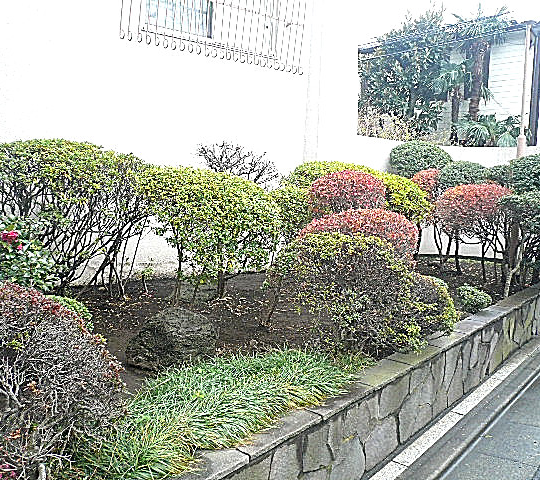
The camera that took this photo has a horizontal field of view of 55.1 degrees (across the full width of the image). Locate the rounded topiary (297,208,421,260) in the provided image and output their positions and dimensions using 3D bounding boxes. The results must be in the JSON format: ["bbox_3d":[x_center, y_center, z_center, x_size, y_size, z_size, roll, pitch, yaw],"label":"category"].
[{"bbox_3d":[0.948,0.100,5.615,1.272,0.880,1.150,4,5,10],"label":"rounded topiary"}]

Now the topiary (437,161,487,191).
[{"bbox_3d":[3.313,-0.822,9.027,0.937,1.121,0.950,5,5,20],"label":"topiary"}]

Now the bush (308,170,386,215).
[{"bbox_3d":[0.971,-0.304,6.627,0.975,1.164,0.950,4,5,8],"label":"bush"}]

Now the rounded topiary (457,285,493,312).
[{"bbox_3d":[2.134,0.595,5.399,0.376,0.224,0.370,5,6,22],"label":"rounded topiary"}]

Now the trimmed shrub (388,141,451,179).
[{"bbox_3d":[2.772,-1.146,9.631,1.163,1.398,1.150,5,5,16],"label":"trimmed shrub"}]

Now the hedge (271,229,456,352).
[{"bbox_3d":[0.770,0.283,4.535,1.200,0.850,1.500,7,7,39],"label":"hedge"}]

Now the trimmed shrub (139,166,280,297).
[{"bbox_3d":[-0.614,-0.099,5.349,1.418,1.313,1.250,3,5,-7],"label":"trimmed shrub"}]

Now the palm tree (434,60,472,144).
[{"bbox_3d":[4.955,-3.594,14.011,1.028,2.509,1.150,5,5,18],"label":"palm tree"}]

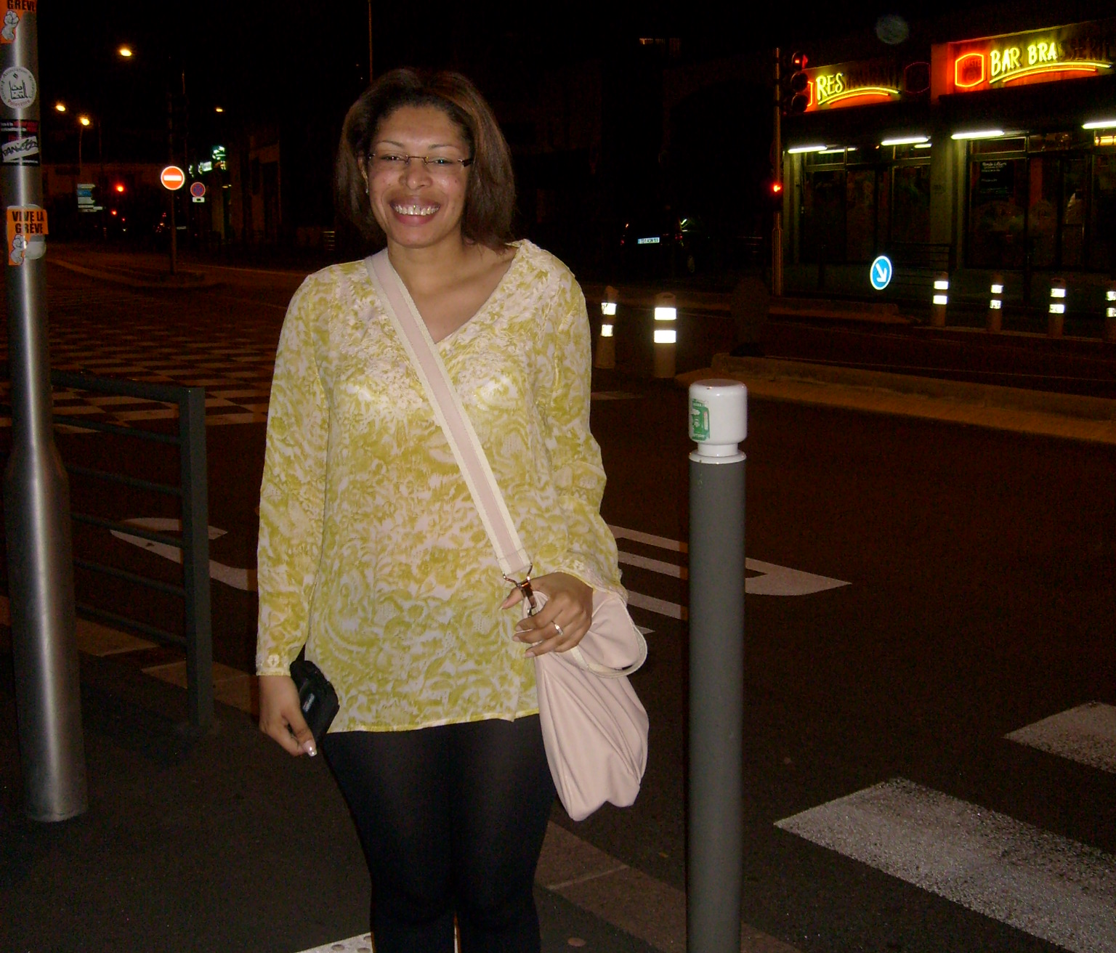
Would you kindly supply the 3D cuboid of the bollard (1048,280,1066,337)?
[{"bbox_3d":[6.266,-2.126,18.847,0.190,0.720,0.190,-1,9,0],"label":"bollard"}]

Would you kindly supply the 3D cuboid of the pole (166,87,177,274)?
[{"bbox_3d":[-7.244,-5.502,28.048,0.140,3.410,0.140,-1,9,0],"label":"pole"}]

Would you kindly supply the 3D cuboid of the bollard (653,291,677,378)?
[{"bbox_3d":[0.901,-1.192,12.675,0.190,0.720,0.190,-1,9,0],"label":"bollard"}]

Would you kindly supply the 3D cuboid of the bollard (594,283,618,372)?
[{"bbox_3d":[0.416,-1.296,13.031,0.190,0.720,0.190,-1,9,0],"label":"bollard"}]

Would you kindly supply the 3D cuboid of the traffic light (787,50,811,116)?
[{"bbox_3d":[3.358,-5.519,21.100,0.270,0.900,0.290,-5,10,-28],"label":"traffic light"}]

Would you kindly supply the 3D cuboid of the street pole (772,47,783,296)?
[{"bbox_3d":[3.146,-4.303,21.344,0.150,3.450,0.150,-1,9,0],"label":"street pole"}]

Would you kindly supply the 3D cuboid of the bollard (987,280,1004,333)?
[{"bbox_3d":[5.566,-2.211,19.118,0.190,0.720,0.190,-1,9,0],"label":"bollard"}]

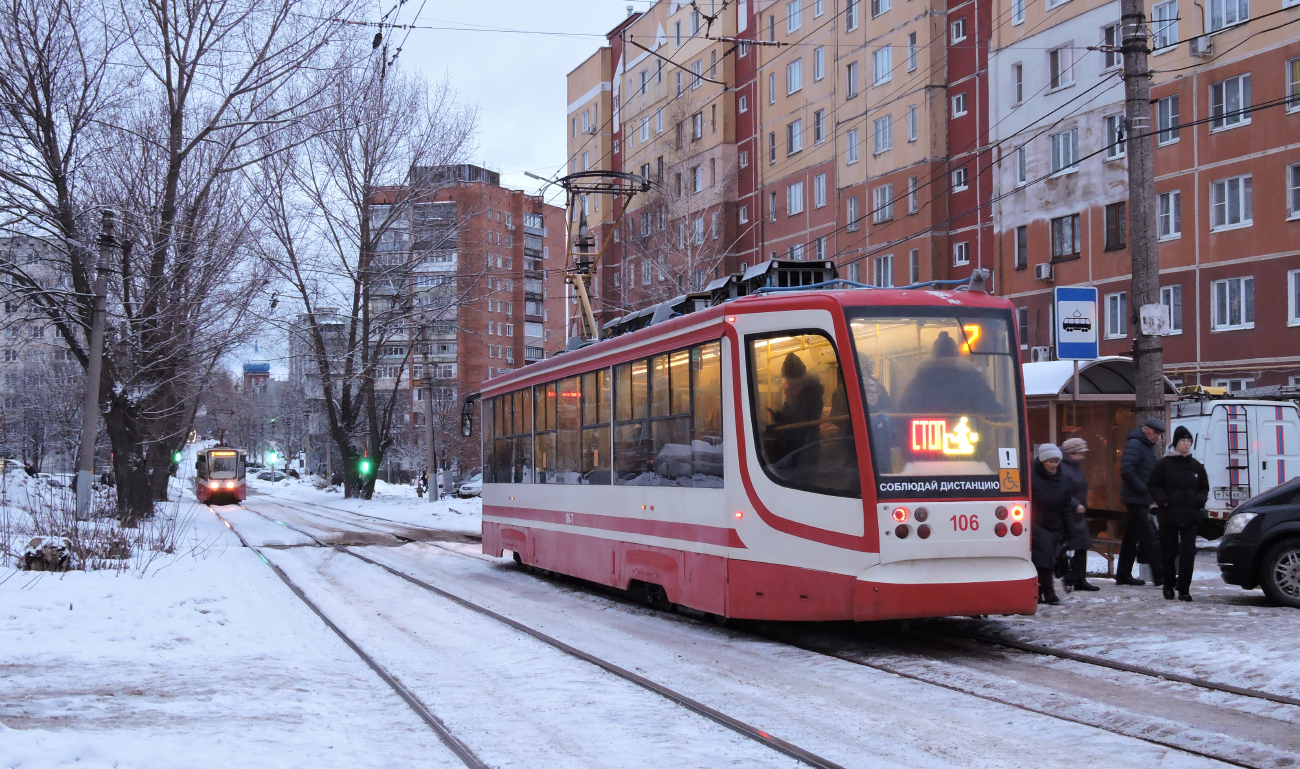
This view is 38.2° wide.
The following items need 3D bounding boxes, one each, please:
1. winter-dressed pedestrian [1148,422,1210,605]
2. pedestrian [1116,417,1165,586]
[{"bbox_3d":[5.293,1.286,18.800,0.620,1.760,0.380,0,-1,-7],"label":"winter-dressed pedestrian"},{"bbox_3d":[5.152,1.231,19.700,0.600,1.770,0.520,-1,-1,22],"label":"pedestrian"}]

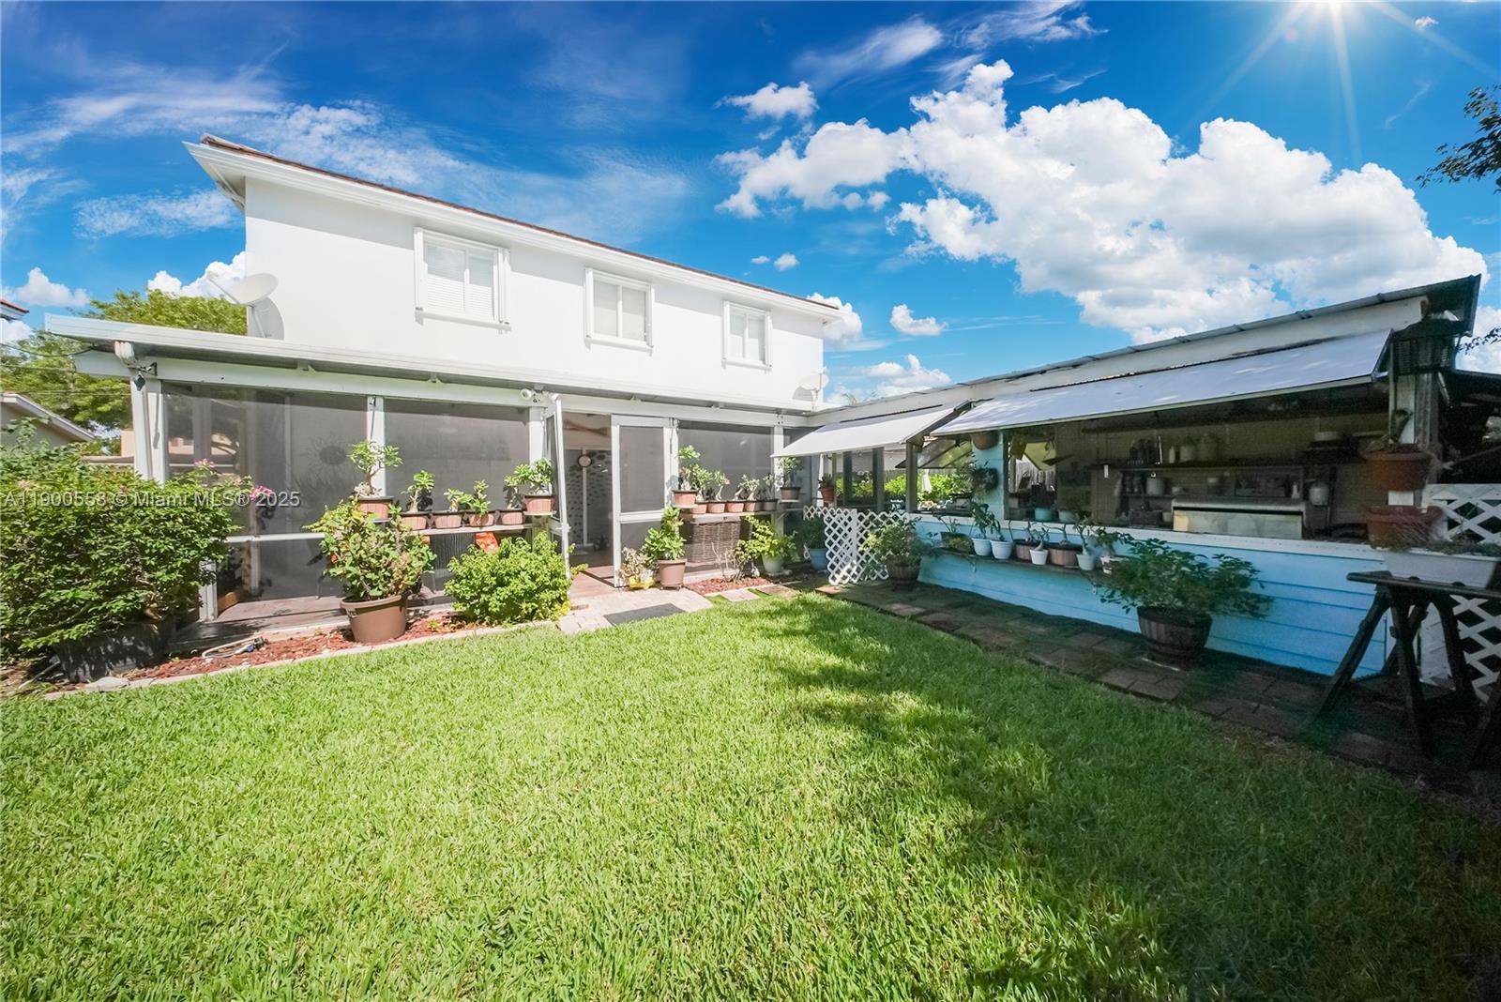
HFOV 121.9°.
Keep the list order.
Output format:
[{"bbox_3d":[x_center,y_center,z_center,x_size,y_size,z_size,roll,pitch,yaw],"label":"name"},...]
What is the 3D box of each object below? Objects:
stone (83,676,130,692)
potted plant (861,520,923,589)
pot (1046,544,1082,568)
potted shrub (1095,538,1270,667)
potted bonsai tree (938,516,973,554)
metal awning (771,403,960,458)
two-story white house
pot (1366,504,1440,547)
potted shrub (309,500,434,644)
[{"bbox_3d":[-4.134,1.173,2.681,0.220,0.055,0.150,-1,2,-29],"label":"stone"},{"bbox_3d":[1.922,0.665,5.461,0.600,0.870,0.680,-1,2,-32],"label":"potted plant"},{"bbox_3d":[3.062,0.539,4.074,0.200,0.200,0.220,-1,2,-32],"label":"pot"},{"bbox_3d":[3.227,0.735,3.152,0.780,0.900,0.900,-1,2,-32],"label":"potted shrub"},{"bbox_3d":[2.461,0.397,4.995,0.250,0.440,0.330,-1,2,-32],"label":"potted bonsai tree"},{"bbox_3d":[1.464,-0.933,5.787,1.040,0.550,2.400,-1,2,-32],"label":"metal awning"},{"bbox_3d":[-2.890,-2.120,8.691,10.100,6.200,8.500,-1,2,-29],"label":"two-story white house"},{"bbox_3d":[4.028,0.150,2.581,0.230,0.235,0.250,-1,2,-32],"label":"pot"},{"bbox_3d":[-3.249,0.584,3.580,0.760,1.170,0.680,-1,2,-29],"label":"potted shrub"}]

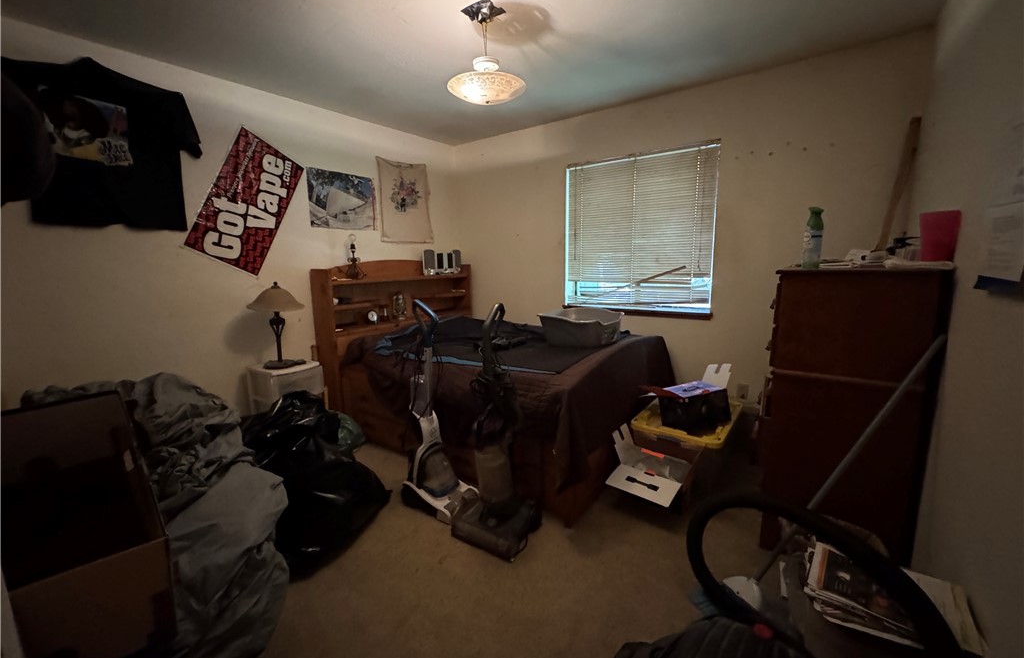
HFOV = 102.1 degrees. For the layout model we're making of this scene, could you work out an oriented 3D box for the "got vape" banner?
[{"bbox_3d":[-1.853,-0.892,2.930,0.015,0.915,0.455,6,-16,36],"label":"\"got vape\" banner"}]

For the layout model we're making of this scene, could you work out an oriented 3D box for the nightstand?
[{"bbox_3d":[-1.627,0.507,3.006,0.395,0.500,0.345,6,12,36],"label":"nightstand"}]

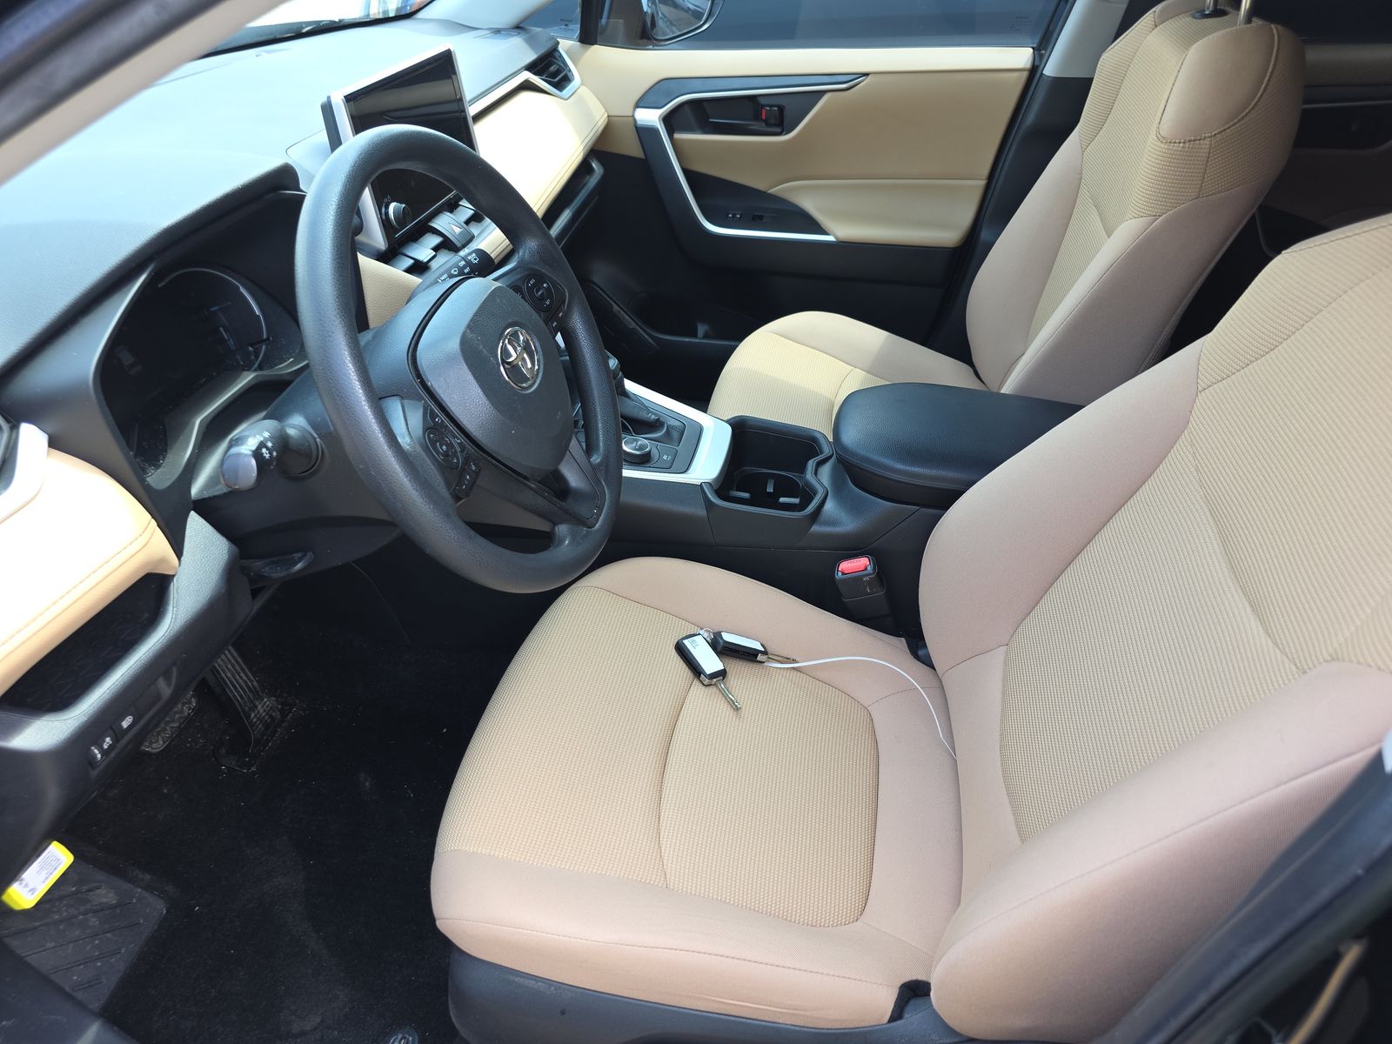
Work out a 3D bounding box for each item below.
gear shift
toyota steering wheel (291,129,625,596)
[{"bbox_3d":[-0.090,-0.169,1.187,0.115,0.135,0.060,5,39,9],"label":"gear shift"},{"bbox_3d":[-0.177,-0.123,0.742,0.095,0.372,0.372,-15,33,23],"label":"toyota steering wheel"}]

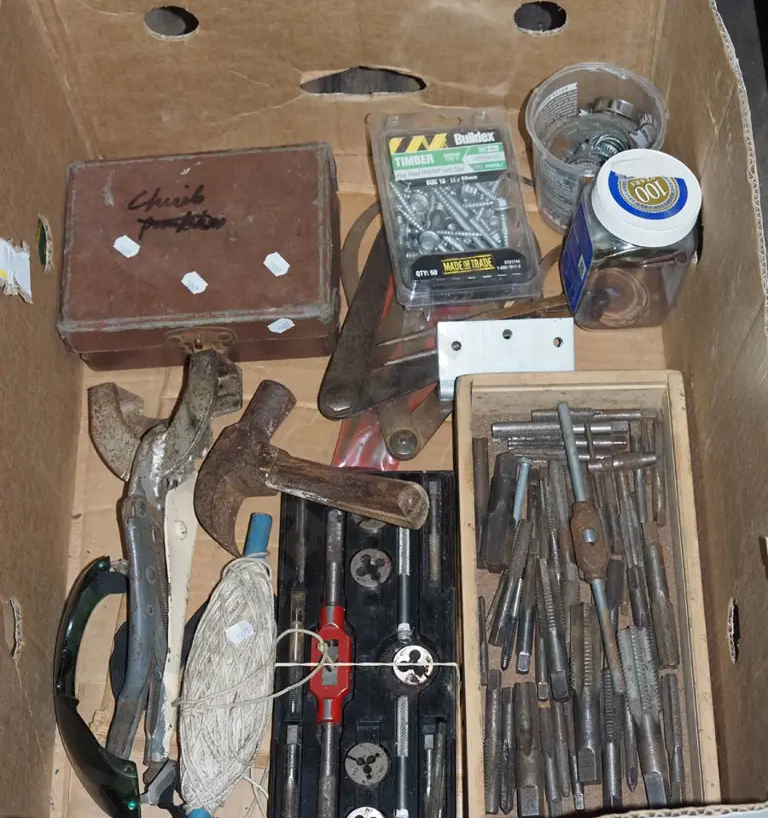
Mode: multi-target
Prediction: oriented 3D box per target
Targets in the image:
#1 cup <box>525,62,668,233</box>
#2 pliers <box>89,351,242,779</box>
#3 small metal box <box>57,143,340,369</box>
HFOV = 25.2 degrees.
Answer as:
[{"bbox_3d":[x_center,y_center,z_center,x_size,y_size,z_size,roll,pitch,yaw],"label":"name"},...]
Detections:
[{"bbox_3d":[0.141,-0.168,1.171,0.092,0.098,0.092,-1,64,2],"label":"cup"},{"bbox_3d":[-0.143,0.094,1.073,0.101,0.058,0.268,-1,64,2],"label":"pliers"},{"bbox_3d":[-0.124,-0.103,1.172,0.180,0.058,0.134,-3,64,1],"label":"small metal box"}]

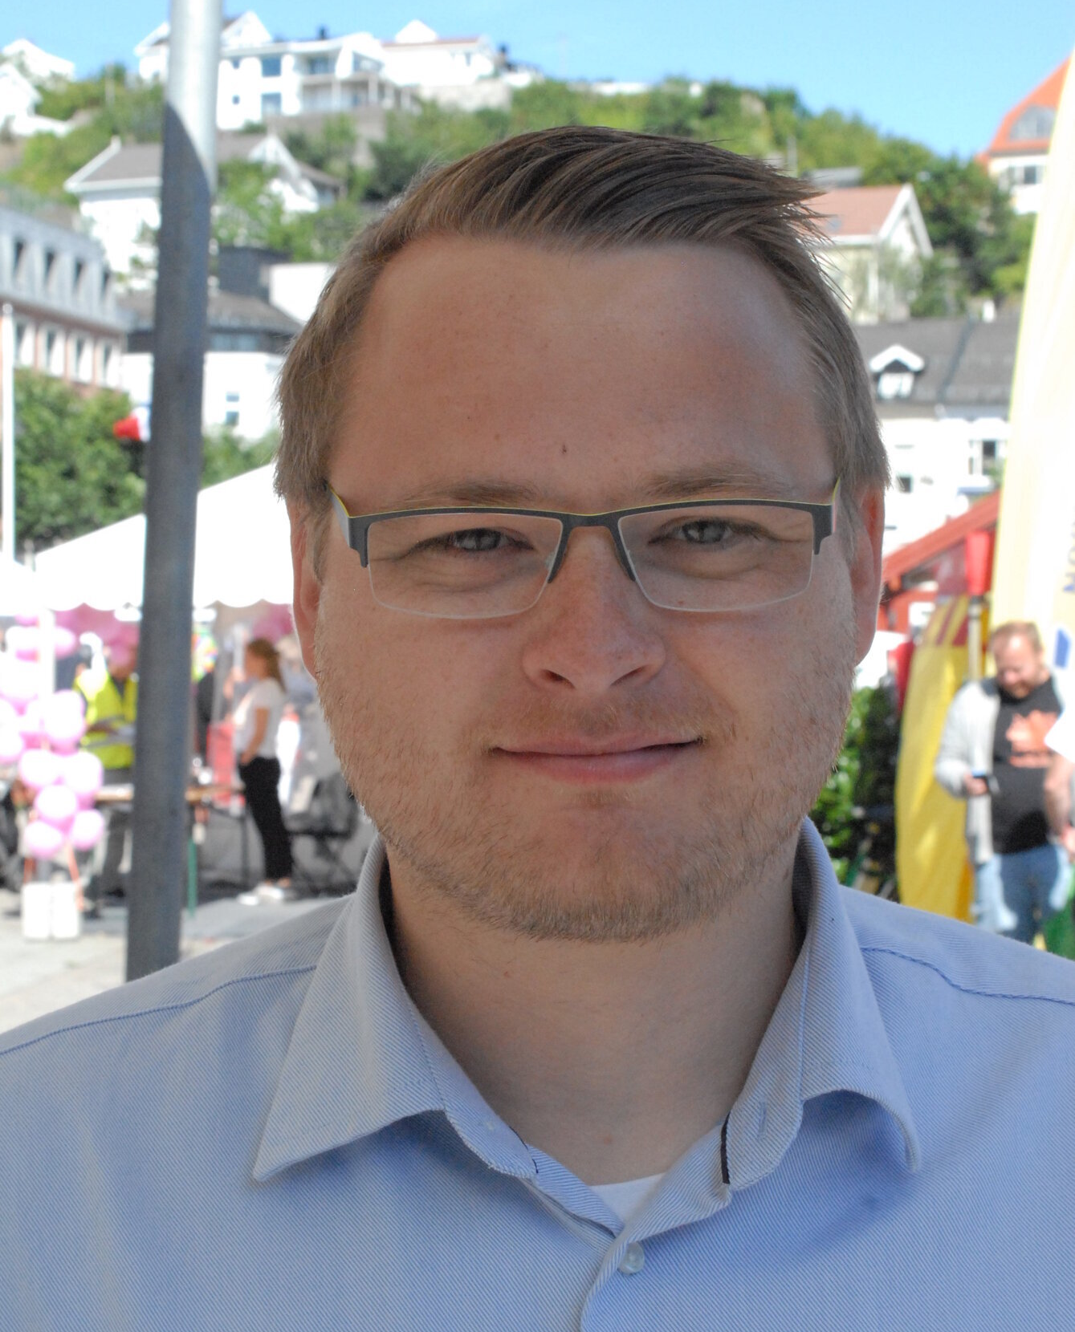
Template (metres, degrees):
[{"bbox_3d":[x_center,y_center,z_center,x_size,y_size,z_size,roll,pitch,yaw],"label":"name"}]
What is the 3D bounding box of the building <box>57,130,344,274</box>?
[{"bbox_3d":[-18.120,-25.019,145.000,12.000,8.200,9.500,0,0,25],"label":"building"}]

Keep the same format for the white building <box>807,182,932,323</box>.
[{"bbox_3d":[13.700,-19.800,134.000,9.500,7.600,7.200,0,1,24],"label":"white building"}]

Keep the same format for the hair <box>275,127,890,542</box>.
[{"bbox_3d":[0.013,-0.077,0.820,0.185,0.175,0.205,-1,1,0],"label":"hair"}]

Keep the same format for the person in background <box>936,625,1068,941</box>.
[{"bbox_3d":[1.685,0.721,9.600,0.560,1.740,0.380,0,1,6],"label":"person in background"}]

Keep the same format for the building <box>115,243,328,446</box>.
[{"bbox_3d":[-14.275,-14.538,122.000,10.500,9.000,10.000,0,0,-5],"label":"building"}]

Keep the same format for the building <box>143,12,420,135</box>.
[{"bbox_3d":[-20.245,-45.354,205.000,19.000,9.200,11.000,0,0,13],"label":"building"}]

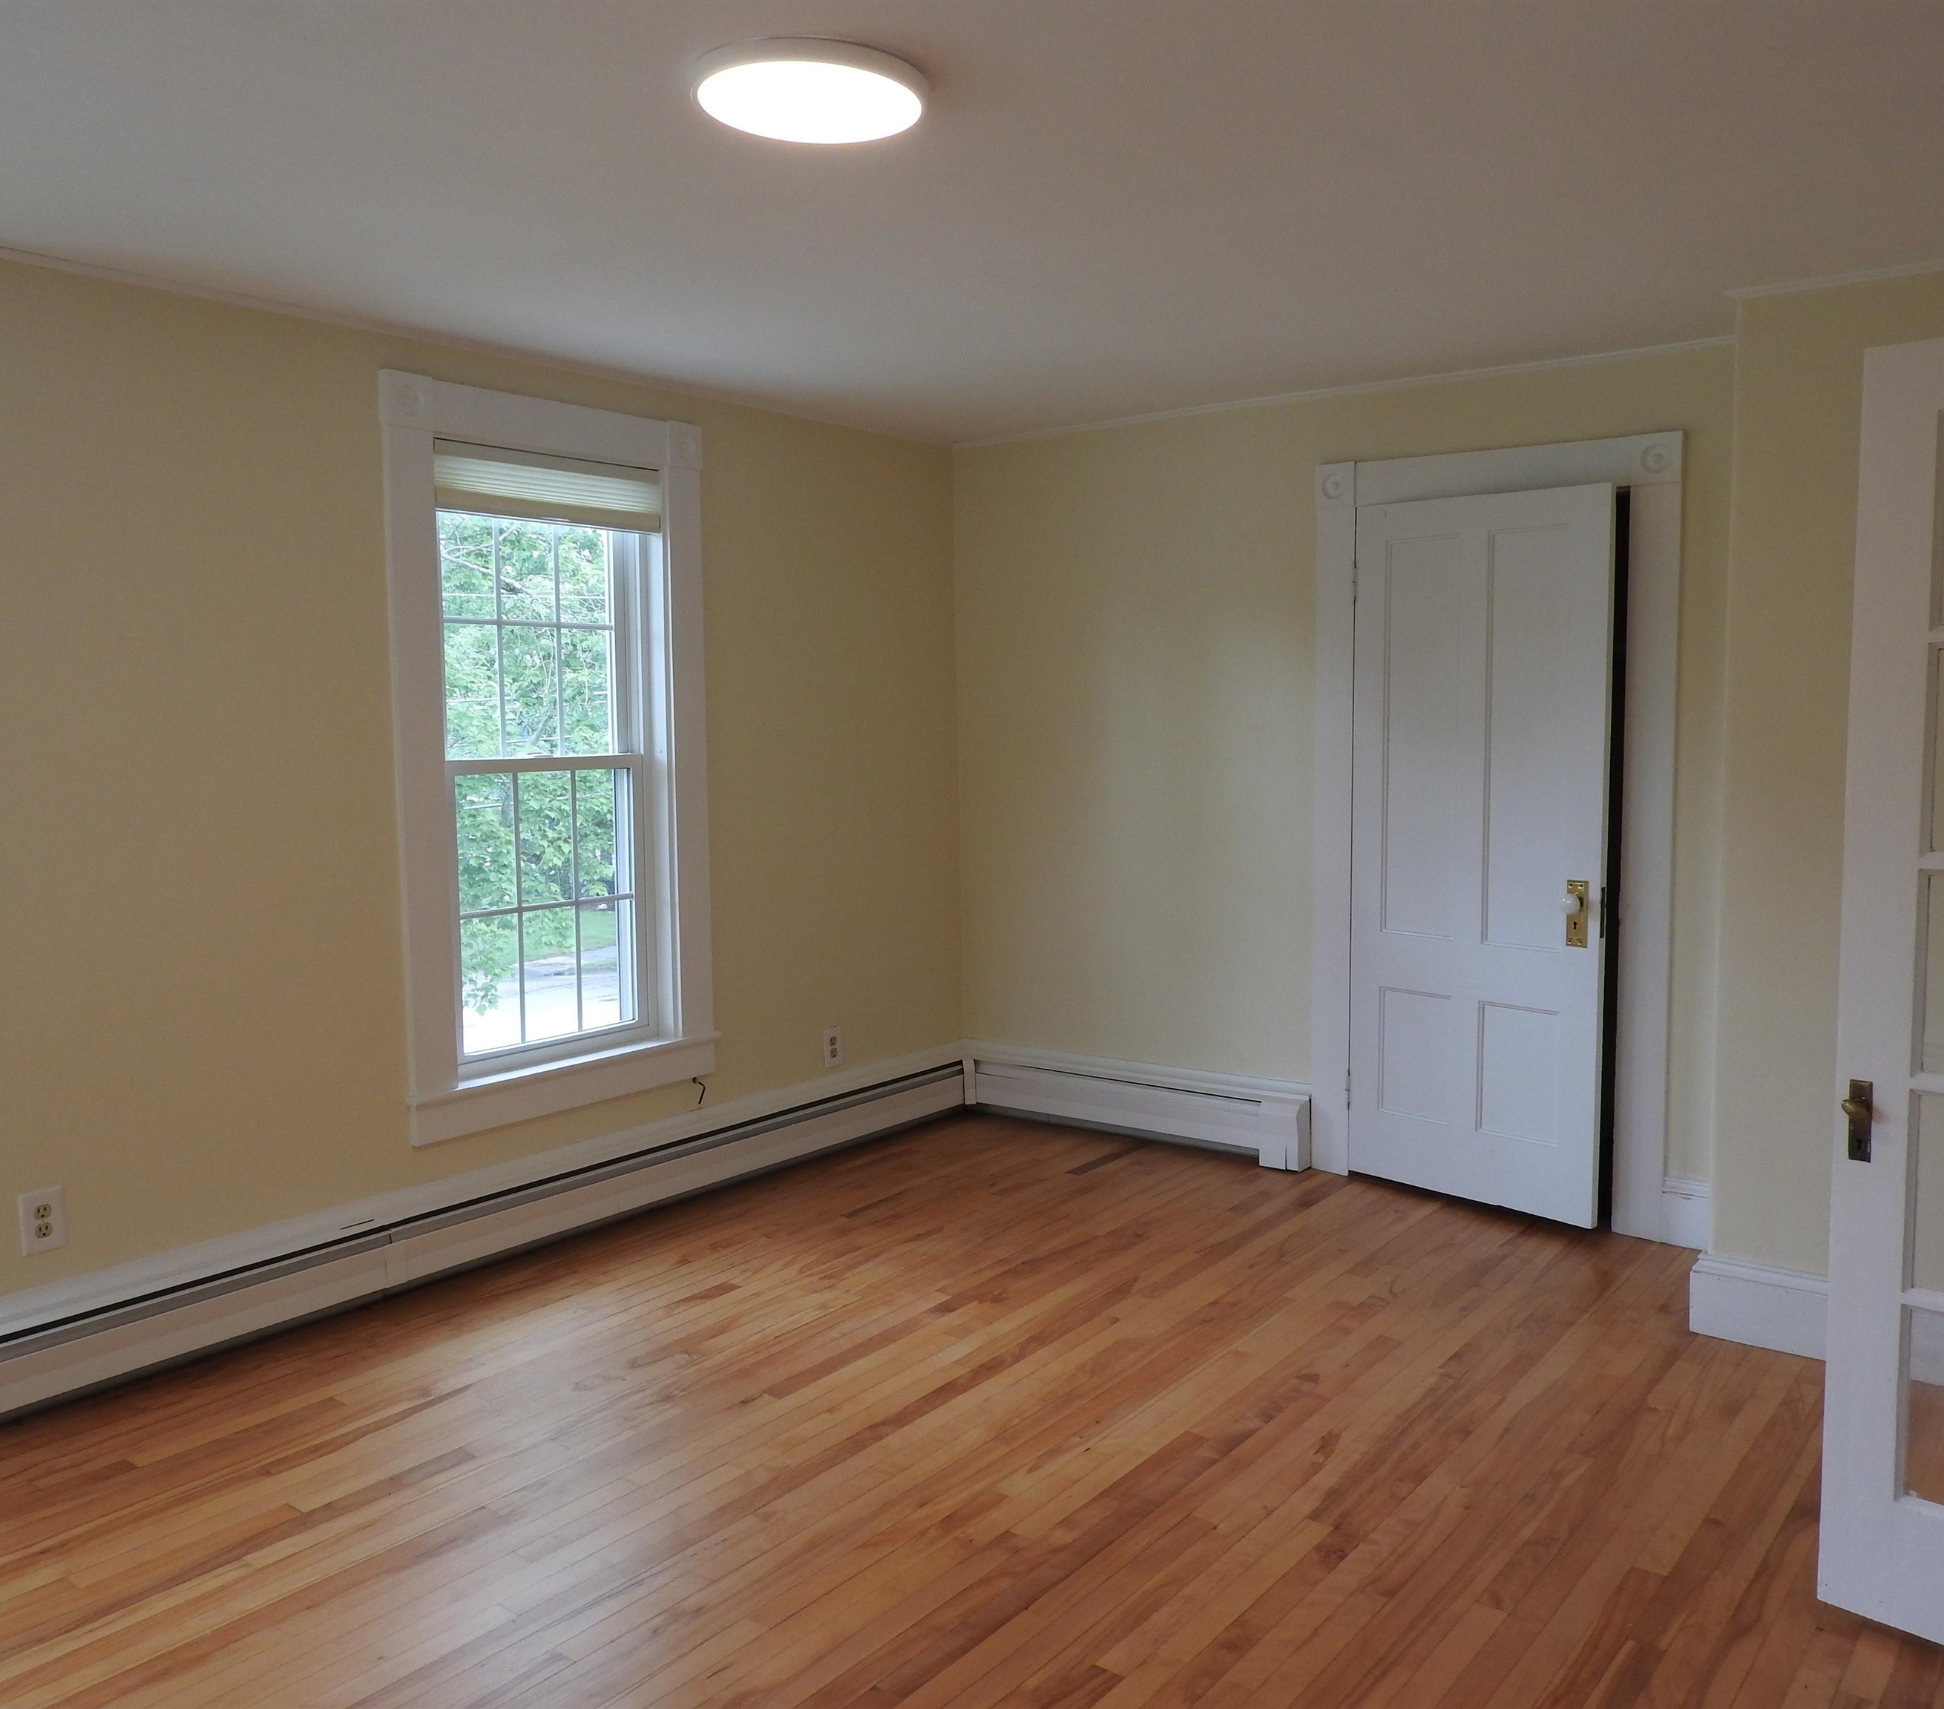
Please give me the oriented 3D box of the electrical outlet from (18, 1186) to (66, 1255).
[{"bbox_3d":[-1.857,0.731,3.162,0.010,0.124,0.079,3,6,38],"label":"electrical outlet"}]

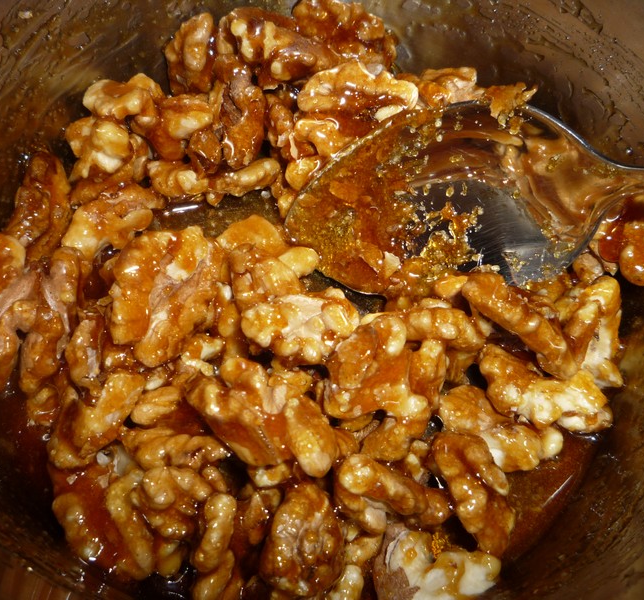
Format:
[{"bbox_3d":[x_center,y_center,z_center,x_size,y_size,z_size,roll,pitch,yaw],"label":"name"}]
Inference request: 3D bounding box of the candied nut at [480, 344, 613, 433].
[{"bbox_3d":[0.051,0.020,0.158,0.029,0.015,0.015,26,68,11],"label":"candied nut"}]

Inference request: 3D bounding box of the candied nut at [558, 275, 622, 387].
[{"bbox_3d":[0.066,0.008,0.171,0.014,0.016,0.025,8,70,3],"label":"candied nut"}]

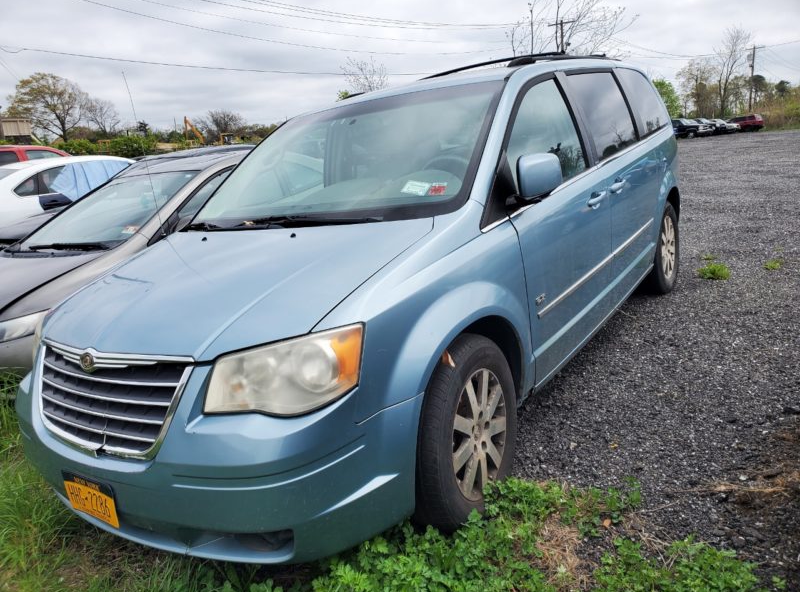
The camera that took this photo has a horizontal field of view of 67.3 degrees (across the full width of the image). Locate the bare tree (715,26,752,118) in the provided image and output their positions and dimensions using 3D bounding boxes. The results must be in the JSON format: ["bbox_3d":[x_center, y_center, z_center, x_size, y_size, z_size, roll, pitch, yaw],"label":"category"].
[{"bbox_3d":[37.740,-24.953,68.000,4.200,10.800,4.200,3,17,30],"label":"bare tree"}]

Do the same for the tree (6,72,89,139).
[{"bbox_3d":[-45.886,-24.338,78.000,10.000,9.300,9.500,-5,16,0],"label":"tree"}]

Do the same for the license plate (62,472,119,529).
[{"bbox_3d":[-0.998,0.656,1.948,0.305,0.155,0.020,1,14,36],"label":"license plate"}]

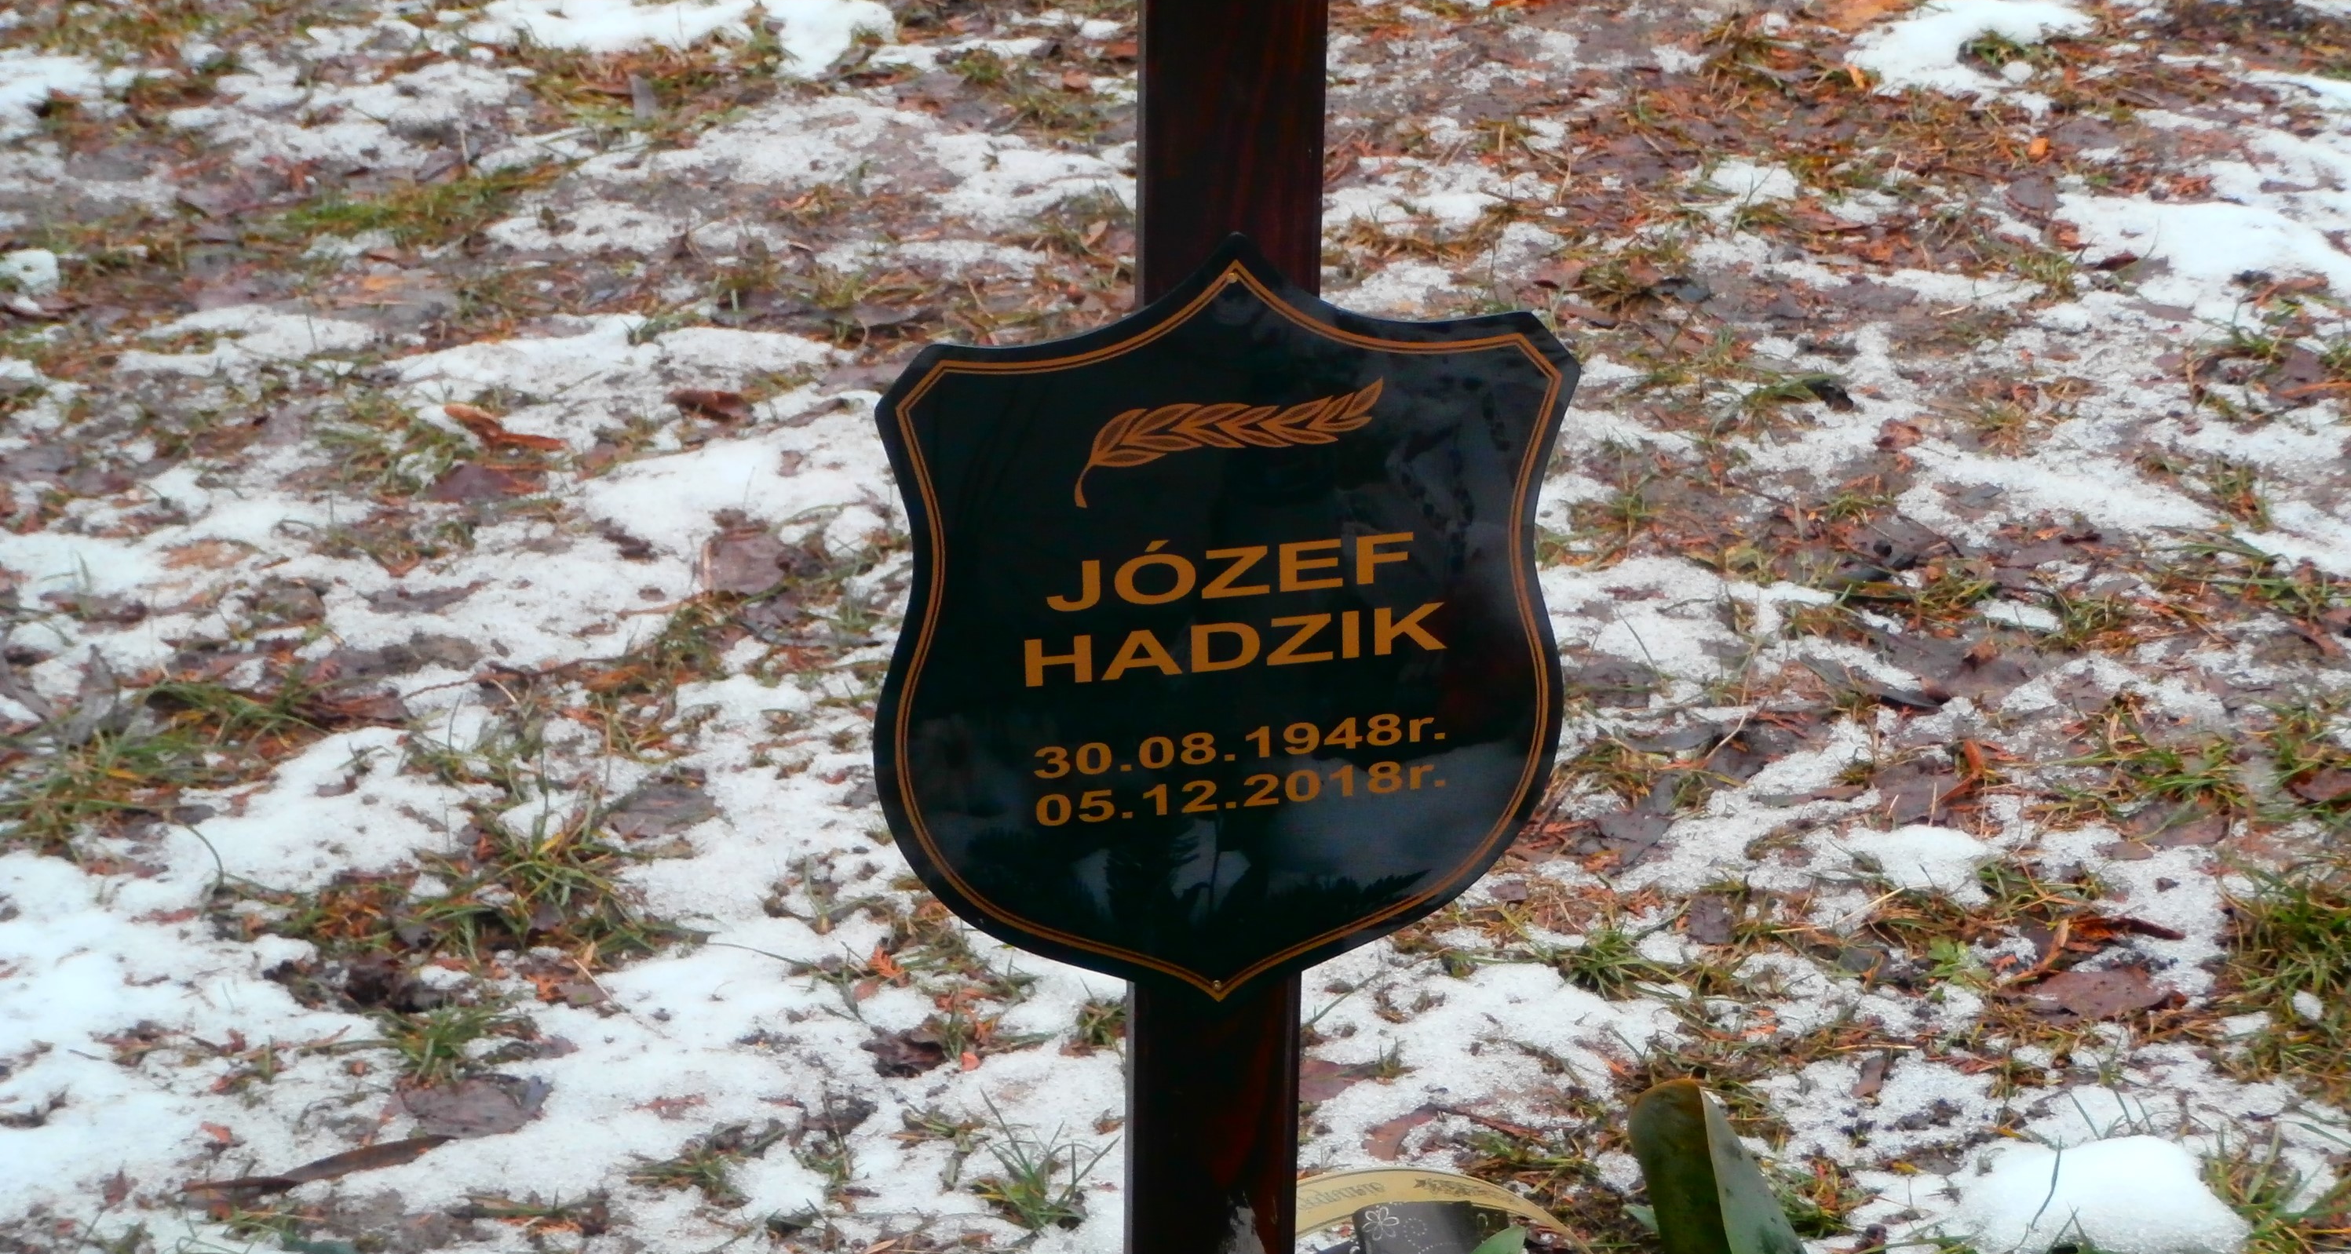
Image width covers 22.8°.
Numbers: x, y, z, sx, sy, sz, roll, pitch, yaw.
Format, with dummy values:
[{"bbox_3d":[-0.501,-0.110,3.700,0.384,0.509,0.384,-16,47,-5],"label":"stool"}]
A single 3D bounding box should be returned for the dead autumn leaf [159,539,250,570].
[{"bbox_3d":[-0.557,-0.042,3.355,0.053,0.007,0.032,1,27,0],"label":"dead autumn leaf"}]

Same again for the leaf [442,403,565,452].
[{"bbox_3d":[-0.402,-0.120,3.495,0.072,0.018,0.030,8,28,13],"label":"leaf"}]

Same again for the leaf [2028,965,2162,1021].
[{"bbox_3d":[0.463,0.184,2.938,0.070,0.011,0.040,1,27,0],"label":"leaf"}]

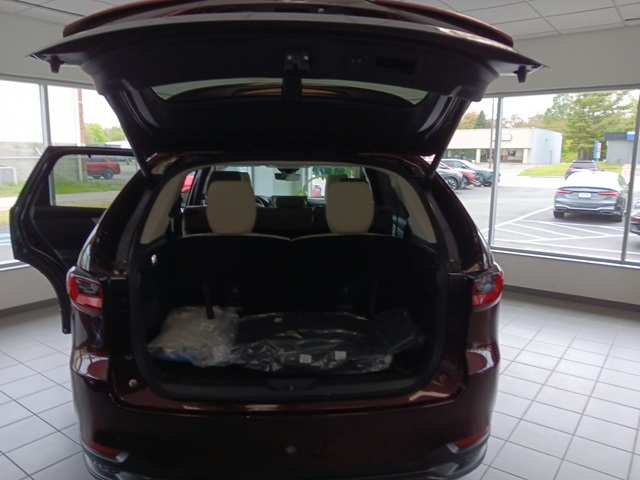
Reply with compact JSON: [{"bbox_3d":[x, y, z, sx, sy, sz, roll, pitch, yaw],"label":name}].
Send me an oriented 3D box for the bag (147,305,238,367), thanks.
[{"bbox_3d":[-0.555,0.417,2.118,0.370,0.160,0.370,-1,9,-4],"label":"bag"}]

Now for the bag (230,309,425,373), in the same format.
[{"bbox_3d":[0.015,0.429,2.136,0.790,0.130,0.430,-1,9,-4],"label":"bag"}]

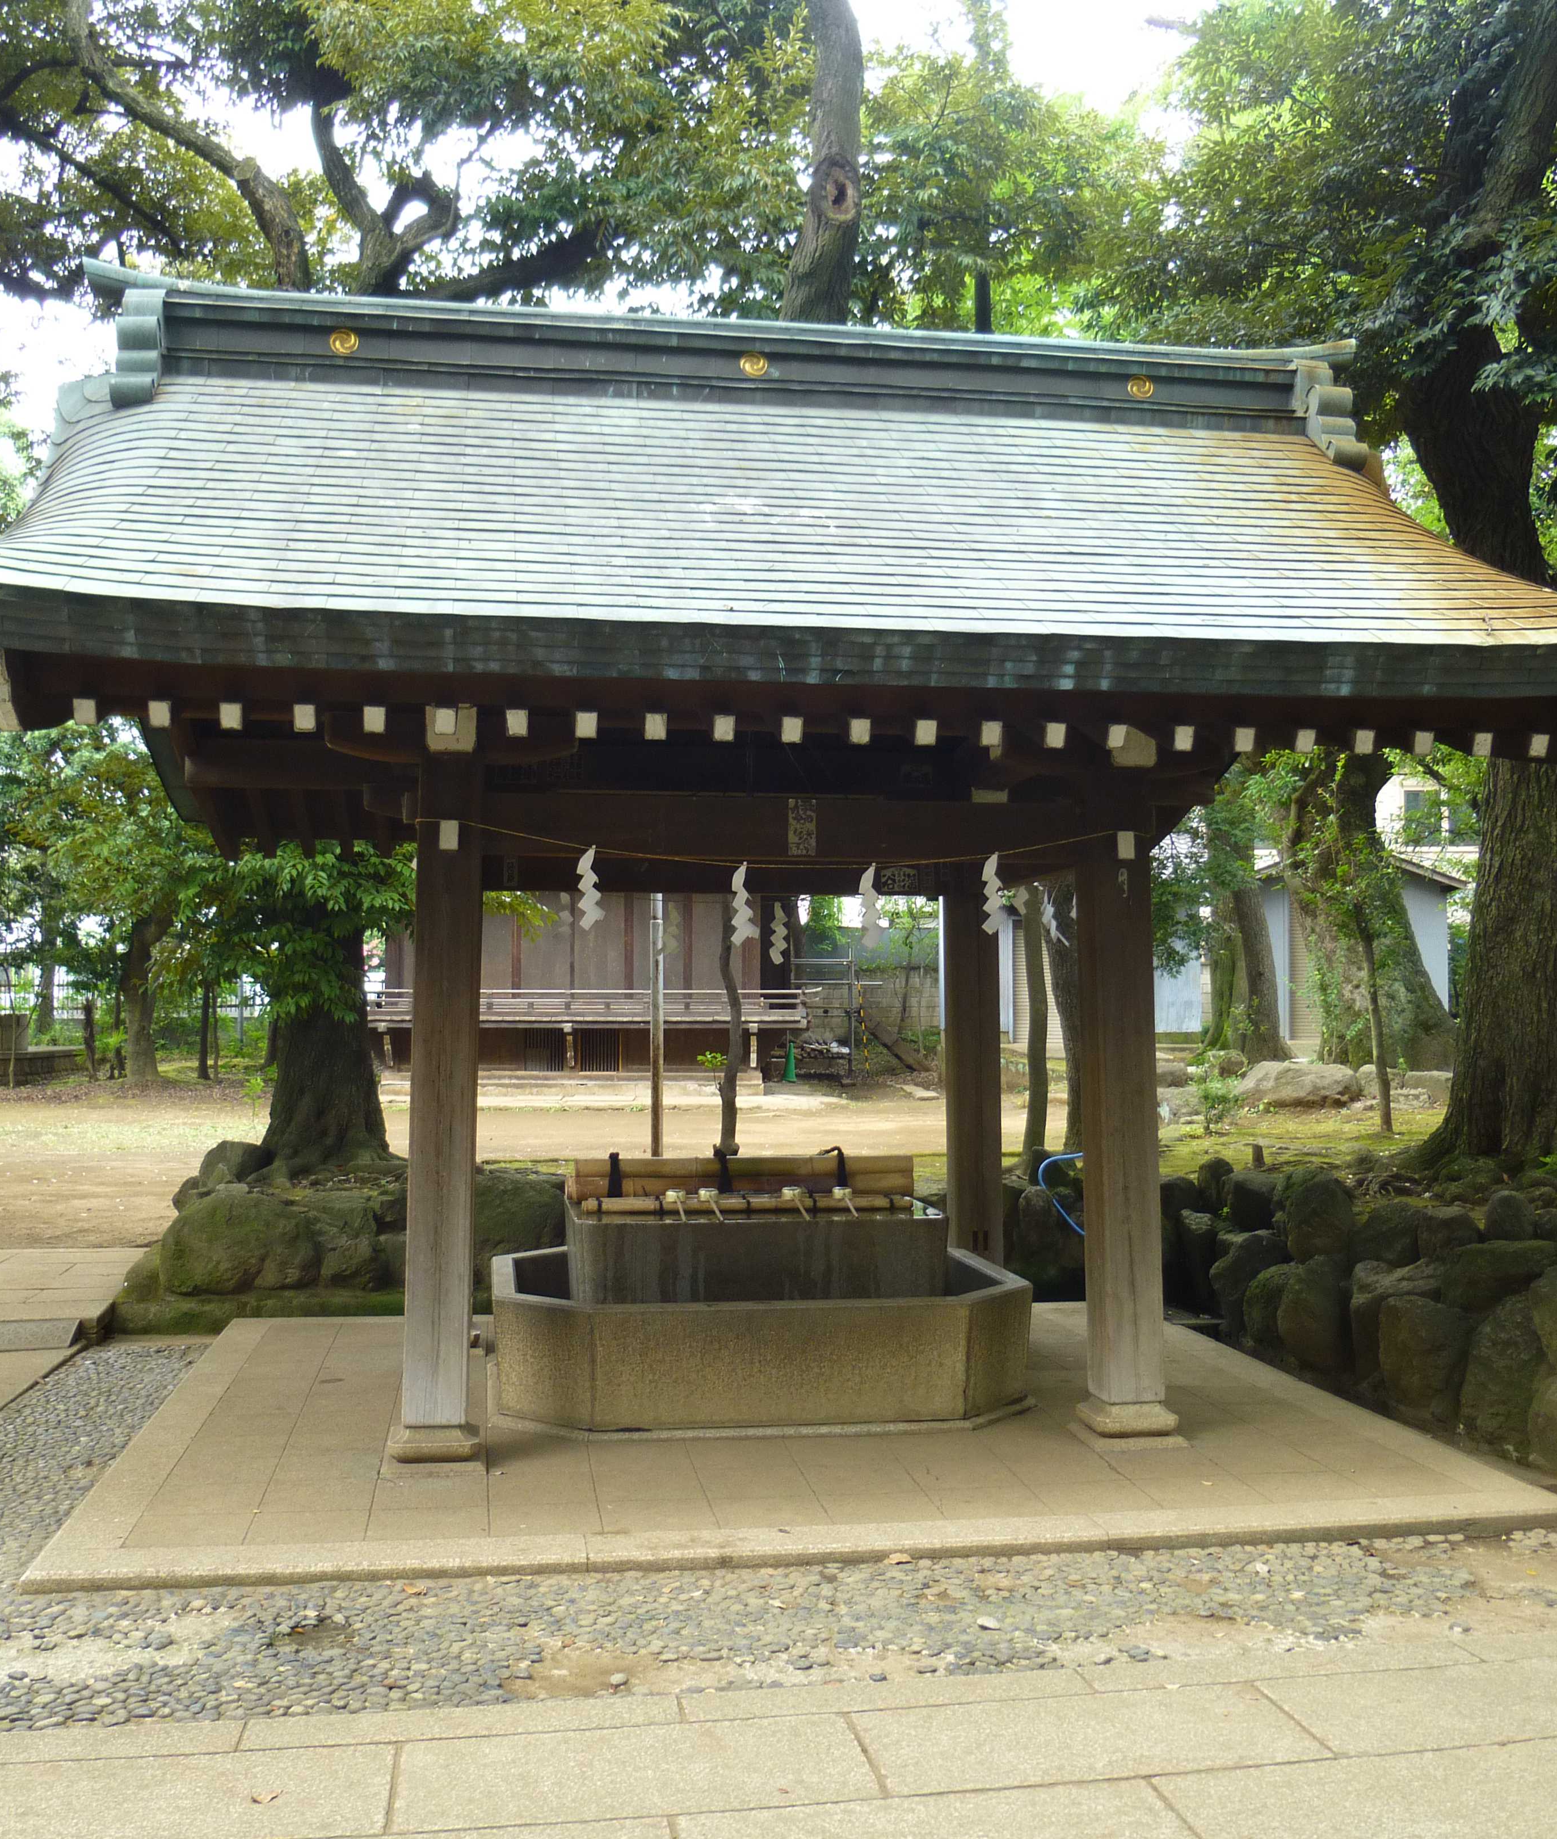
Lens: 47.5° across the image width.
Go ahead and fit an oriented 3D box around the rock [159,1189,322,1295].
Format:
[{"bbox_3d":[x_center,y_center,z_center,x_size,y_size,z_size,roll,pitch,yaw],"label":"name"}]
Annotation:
[{"bbox_3d":[-2.684,1.588,8.834,0.720,0.480,0.550,1,-3,-9],"label":"rock"}]

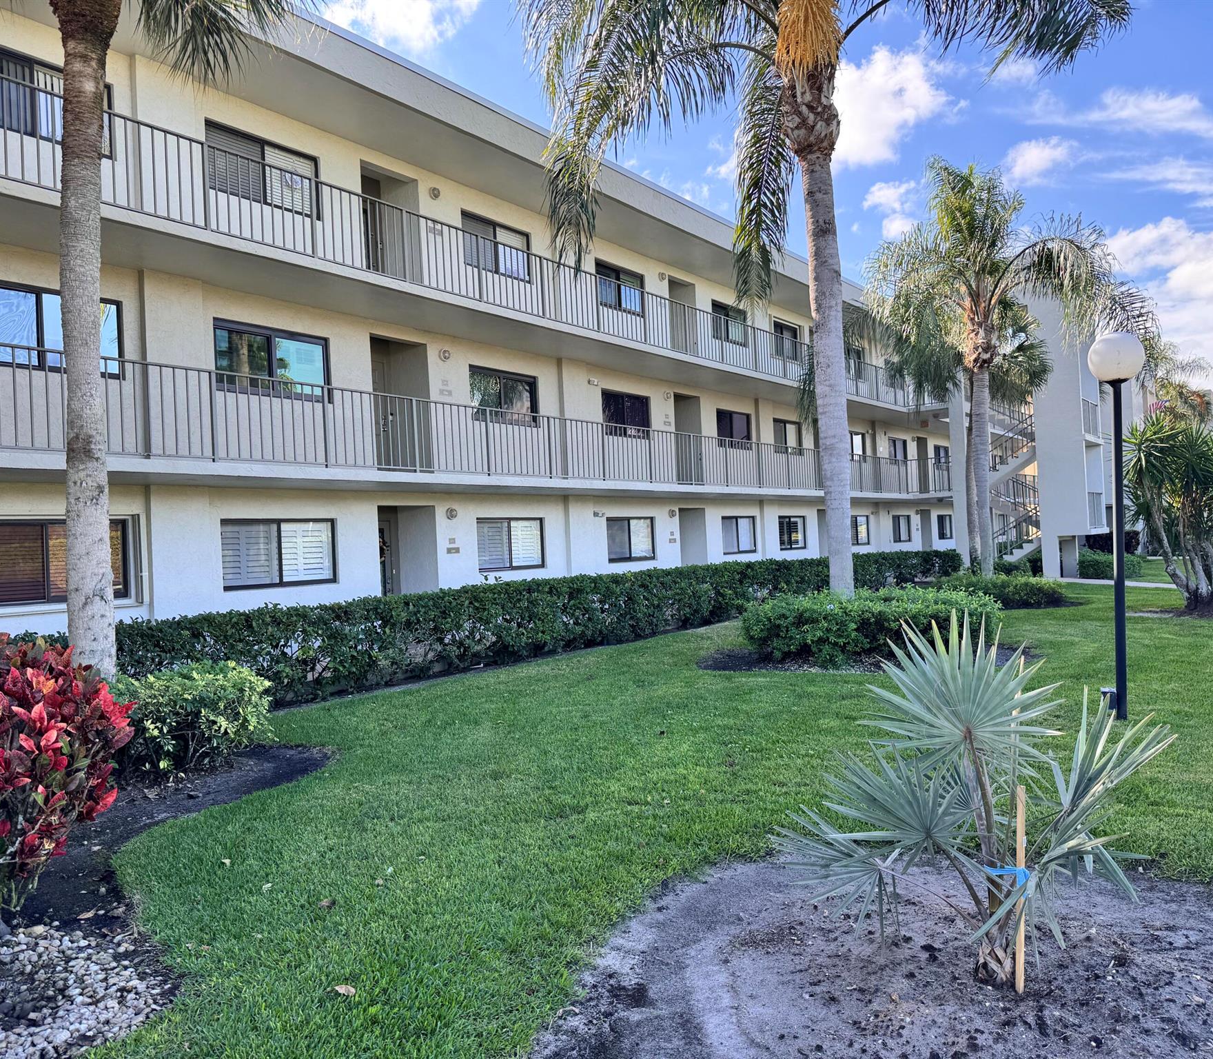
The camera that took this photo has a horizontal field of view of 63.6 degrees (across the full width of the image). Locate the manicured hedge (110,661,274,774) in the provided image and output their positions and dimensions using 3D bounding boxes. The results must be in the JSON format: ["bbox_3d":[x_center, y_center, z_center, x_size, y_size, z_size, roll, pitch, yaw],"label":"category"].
[{"bbox_3d":[-3.420,1.494,7.950,1.250,0.780,1.100,-3,-1,0],"label":"manicured hedge"}]

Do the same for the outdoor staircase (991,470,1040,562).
[{"bbox_3d":[12.312,-0.458,29.608,1.600,2.750,1.400,-4,-2,36],"label":"outdoor staircase"}]

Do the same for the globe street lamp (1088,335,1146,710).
[{"bbox_3d":[4.076,-0.032,7.779,0.410,3.077,0.410,0,-1,0],"label":"globe street lamp"}]

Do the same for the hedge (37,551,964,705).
[{"bbox_3d":[2.305,1.239,19.164,1.200,1.100,25.900,-4,-2,36],"label":"hedge"}]

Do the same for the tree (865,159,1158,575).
[{"bbox_3d":[8.550,-3.135,20.500,5.600,9.310,5.400,-3,-1,0],"label":"tree"}]

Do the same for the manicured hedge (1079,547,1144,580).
[{"bbox_3d":[14.850,1.017,29.200,2.100,0.720,2.100,-4,-1,36],"label":"manicured hedge"}]

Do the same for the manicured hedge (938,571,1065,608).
[{"bbox_3d":[8.100,1.226,20.350,2.600,0.640,2.500,-3,-1,0],"label":"manicured hedge"}]

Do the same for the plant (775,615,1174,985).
[{"bbox_3d":[1.206,0.892,3.200,1.250,1.190,1.120,-3,-1,20],"label":"plant"}]

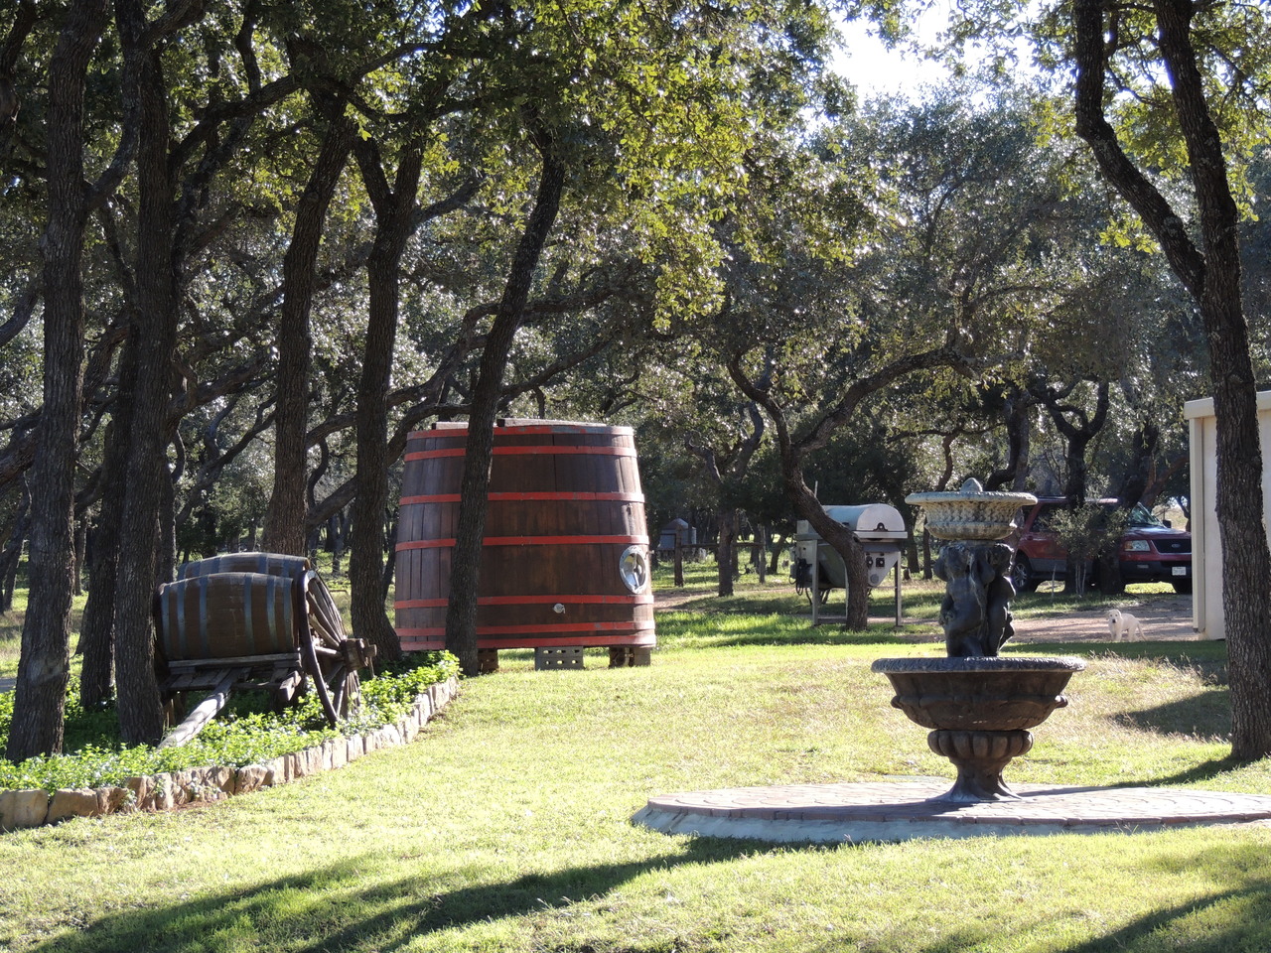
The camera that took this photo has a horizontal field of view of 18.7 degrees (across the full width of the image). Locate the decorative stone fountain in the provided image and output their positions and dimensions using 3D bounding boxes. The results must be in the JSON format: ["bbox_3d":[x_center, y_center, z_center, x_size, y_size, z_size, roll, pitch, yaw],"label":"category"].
[{"bbox_3d":[1.810,0.864,20.400,1.120,1.690,1.120,0,-1,0],"label":"decorative stone fountain"}]

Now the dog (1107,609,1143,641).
[{"bbox_3d":[5.910,1.794,46.500,0.480,0.420,0.170,1,-2,-36],"label":"dog"}]

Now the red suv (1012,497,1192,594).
[{"bbox_3d":[9.000,1.355,74.500,2.020,1.950,5.230,0,-1,-27],"label":"red suv"}]

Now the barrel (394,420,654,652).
[{"bbox_3d":[-1.028,0.565,35.700,2.390,2.070,2.390,-2,-1,0],"label":"barrel"}]

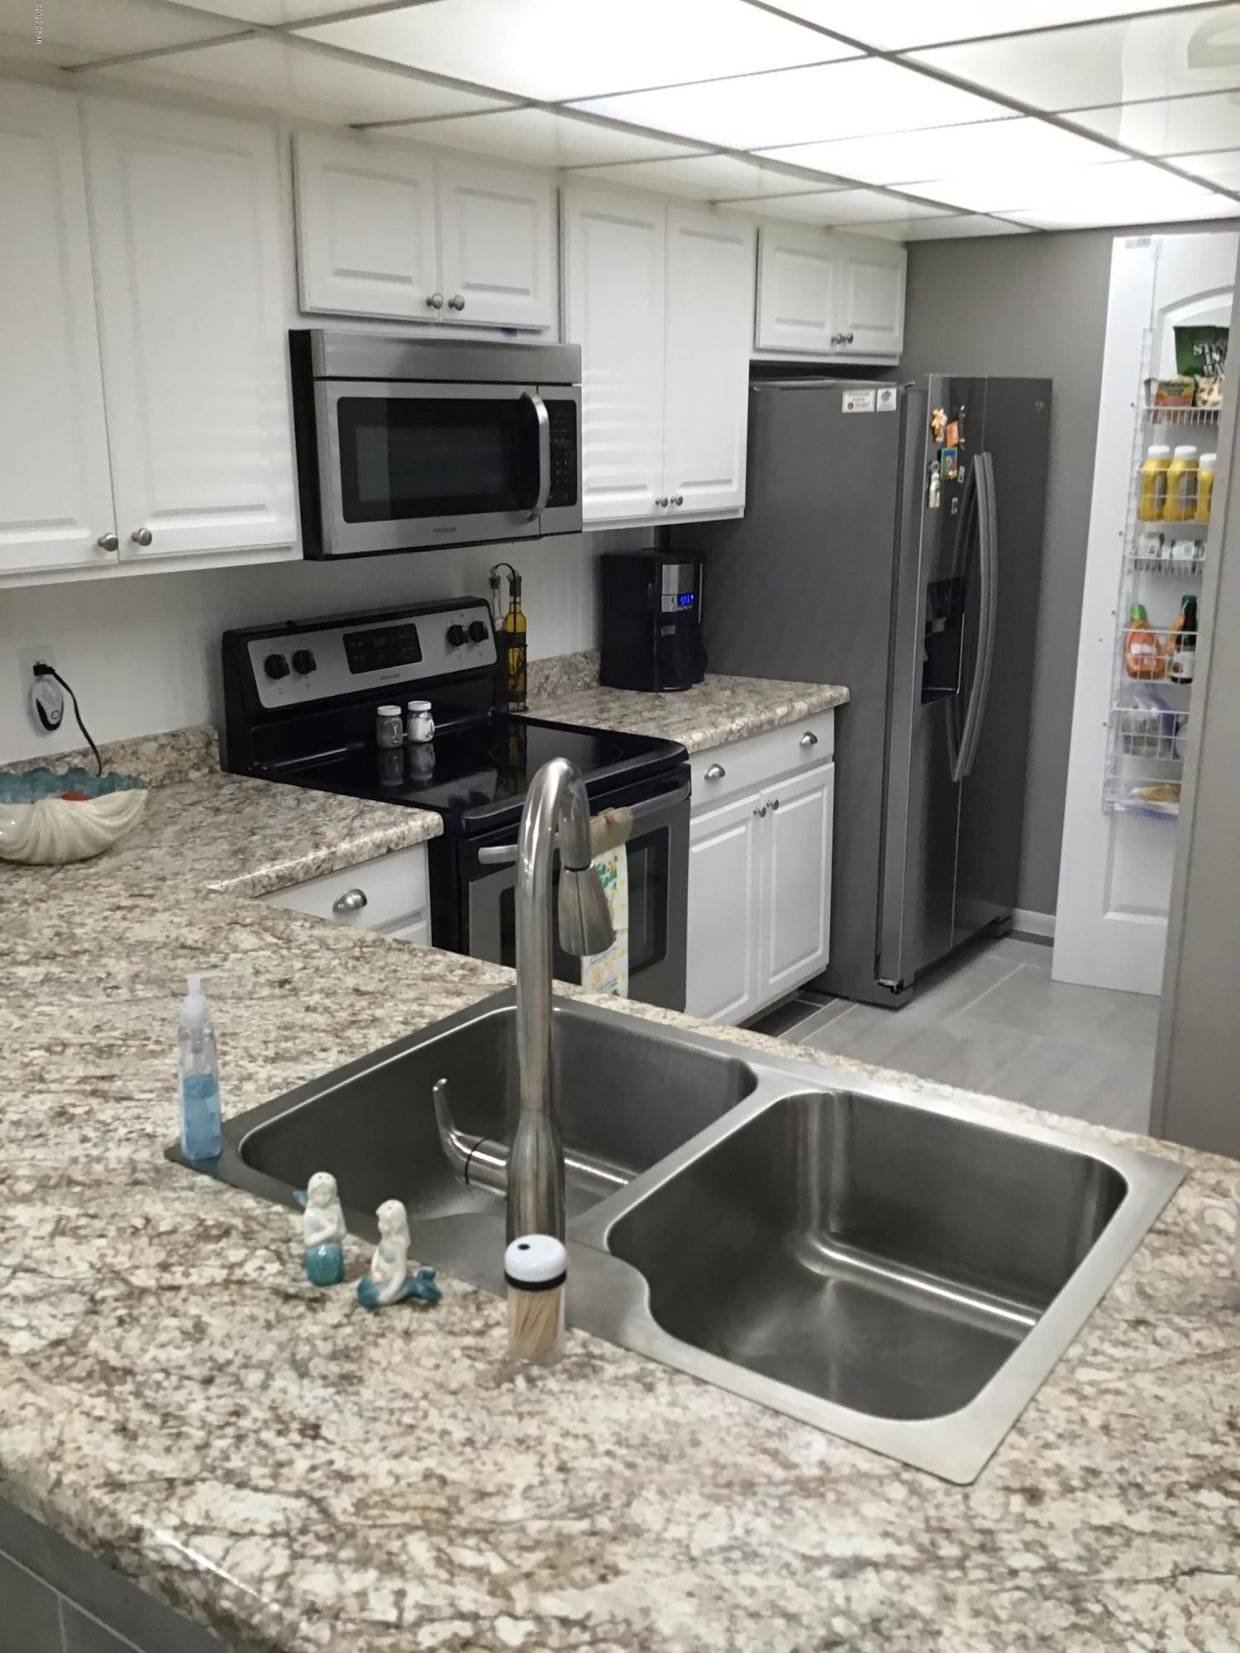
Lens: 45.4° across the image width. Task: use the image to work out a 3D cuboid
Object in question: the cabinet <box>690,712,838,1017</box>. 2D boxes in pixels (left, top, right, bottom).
[{"bbox_3d":[0.098,0.131,3.914,0.613,0.876,0.790,11,19,34],"label":"cabinet"}]

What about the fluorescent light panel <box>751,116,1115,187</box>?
[{"bbox_3d":[0.660,-1.351,2.975,0.601,0.025,0.581,11,19,35],"label":"fluorescent light panel"}]

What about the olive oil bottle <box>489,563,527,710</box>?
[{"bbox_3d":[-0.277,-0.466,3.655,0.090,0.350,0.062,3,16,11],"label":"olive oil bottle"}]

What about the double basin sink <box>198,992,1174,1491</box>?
[{"bbox_3d":[0.048,0.421,1.462,0.838,0.206,0.552,10,19,34],"label":"double basin sink"}]

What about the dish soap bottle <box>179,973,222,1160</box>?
[{"bbox_3d":[-0.422,0.234,1.471,0.043,0.187,0.037,-12,20,-37],"label":"dish soap bottle"}]

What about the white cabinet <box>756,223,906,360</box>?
[{"bbox_3d":[0.479,-1.511,4.226,0.315,0.350,0.875,11,19,35],"label":"white cabinet"}]

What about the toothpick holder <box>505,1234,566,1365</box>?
[{"bbox_3d":[-0.065,0.361,1.135,0.046,0.091,0.046,0,16,0],"label":"toothpick holder"}]

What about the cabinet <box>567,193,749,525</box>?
[{"bbox_3d":[-0.024,-1.136,3.647,0.328,0.756,0.784,11,19,34],"label":"cabinet"}]

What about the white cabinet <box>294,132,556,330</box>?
[{"bbox_3d":[-0.480,-1.171,2.981,0.325,0.335,0.740,11,19,35],"label":"white cabinet"}]

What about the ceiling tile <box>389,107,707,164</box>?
[{"bbox_3d":[-0.130,-1.306,2.816,0.406,0.025,0.590,11,19,35],"label":"ceiling tile"}]

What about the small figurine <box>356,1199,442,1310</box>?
[{"bbox_3d":[-0.186,0.357,1.237,0.066,0.080,0.038,-8,18,-26],"label":"small figurine"}]

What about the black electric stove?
[{"bbox_3d":[-0.318,0.155,3.253,0.680,1.202,0.760,11,19,35],"label":"black electric stove"}]

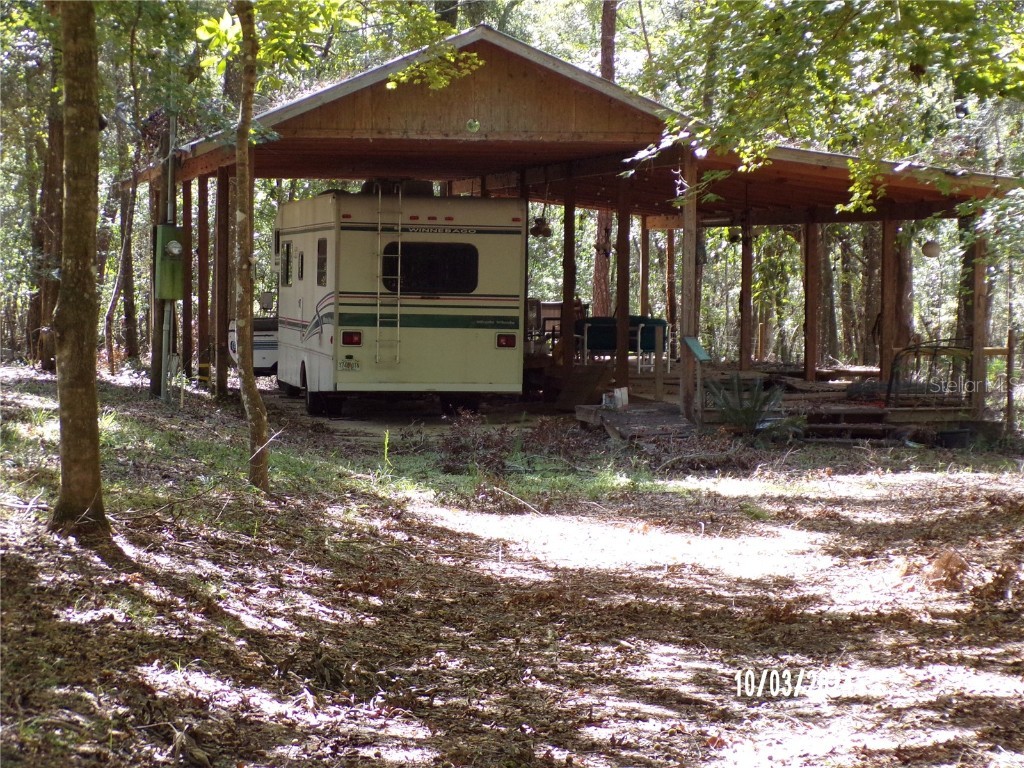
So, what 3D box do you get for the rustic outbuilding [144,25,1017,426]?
[{"bbox_3d":[-0.551,-2.562,43.168,11.419,5.262,19.011,-1,3,-11],"label":"rustic outbuilding"}]

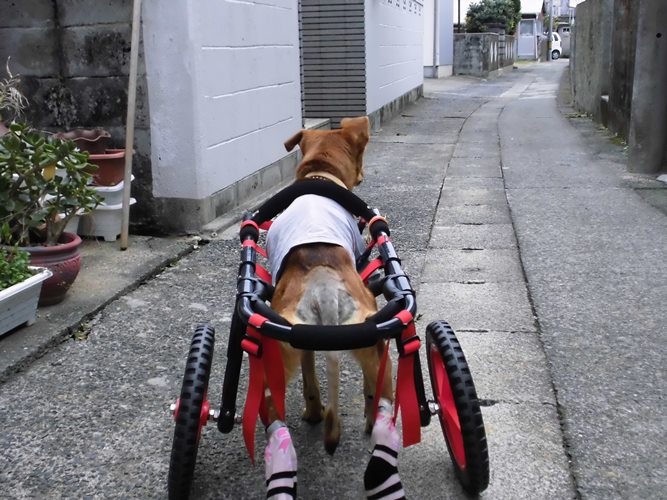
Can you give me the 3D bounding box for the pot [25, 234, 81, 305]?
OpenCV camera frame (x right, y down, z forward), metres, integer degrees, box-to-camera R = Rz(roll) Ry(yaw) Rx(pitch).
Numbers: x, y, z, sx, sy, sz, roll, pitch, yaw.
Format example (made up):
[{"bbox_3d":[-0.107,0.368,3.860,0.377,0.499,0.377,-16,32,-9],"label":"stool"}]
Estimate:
[{"bbox_3d":[-0.962,0.062,2.729,0.315,0.190,0.315,-1,14,0],"label":"pot"}]

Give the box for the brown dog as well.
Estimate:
[{"bbox_3d":[0.002,0.083,1.752,0.250,0.650,0.700,-1,14,0],"label":"brown dog"}]

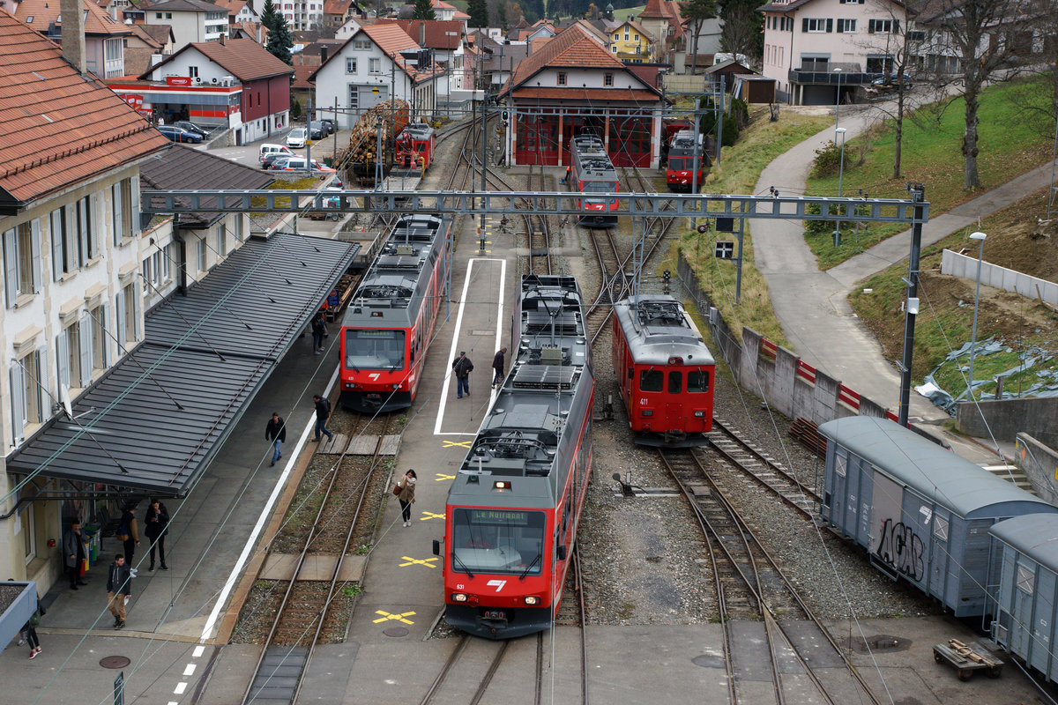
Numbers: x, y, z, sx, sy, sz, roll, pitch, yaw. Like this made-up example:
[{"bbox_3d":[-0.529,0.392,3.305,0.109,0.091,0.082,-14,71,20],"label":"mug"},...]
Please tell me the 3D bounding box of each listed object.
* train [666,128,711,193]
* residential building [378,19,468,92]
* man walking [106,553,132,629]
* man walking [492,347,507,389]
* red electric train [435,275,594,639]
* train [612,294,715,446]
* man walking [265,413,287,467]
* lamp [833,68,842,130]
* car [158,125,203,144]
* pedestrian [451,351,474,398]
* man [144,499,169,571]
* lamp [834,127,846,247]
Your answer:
[{"bbox_3d":[13.110,-16.024,126.401,2.700,3.800,17.000,3,13,6],"label":"train"},{"bbox_3d":[-15.713,-43.640,226.000,13.000,10.600,12.000,2,13,5],"label":"residential building"},{"bbox_3d":[-9.515,5.534,35.479,0.580,1.784,0.480,1,13,0],"label":"man walking"},{"bbox_3d":[-1.141,0.576,58.121,0.550,1.580,0.500,2,13,3],"label":"man walking"},{"bbox_3d":[0.408,1.296,49.478,3.000,3.950,31.300,2,13,2],"label":"red electric train"},{"bbox_3d":[4.702,0.150,55.184,2.650,3.750,11.200,1,13,0],"label":"train"},{"bbox_3d":[-8.004,2.672,48.243,0.620,1.680,0.600,5,14,15],"label":"man walking"},{"bbox_3d":[23.252,-18.426,115.800,0.600,6.150,0.300,3,13,8],"label":"lamp"},{"bbox_3d":[-34.326,-21.415,151.000,4.600,1.480,1.800,6,14,21],"label":"car"},{"bbox_3d":[-2.505,0.811,56.933,0.720,1.719,0.500,3,13,8],"label":"pedestrian"},{"bbox_3d":[-9.479,4.648,38.866,0.580,1.820,0.400,0,13,-7],"label":"man"},{"bbox_3d":[15.237,-8.125,75.345,0.650,6.000,0.300,1,13,0],"label":"lamp"}]

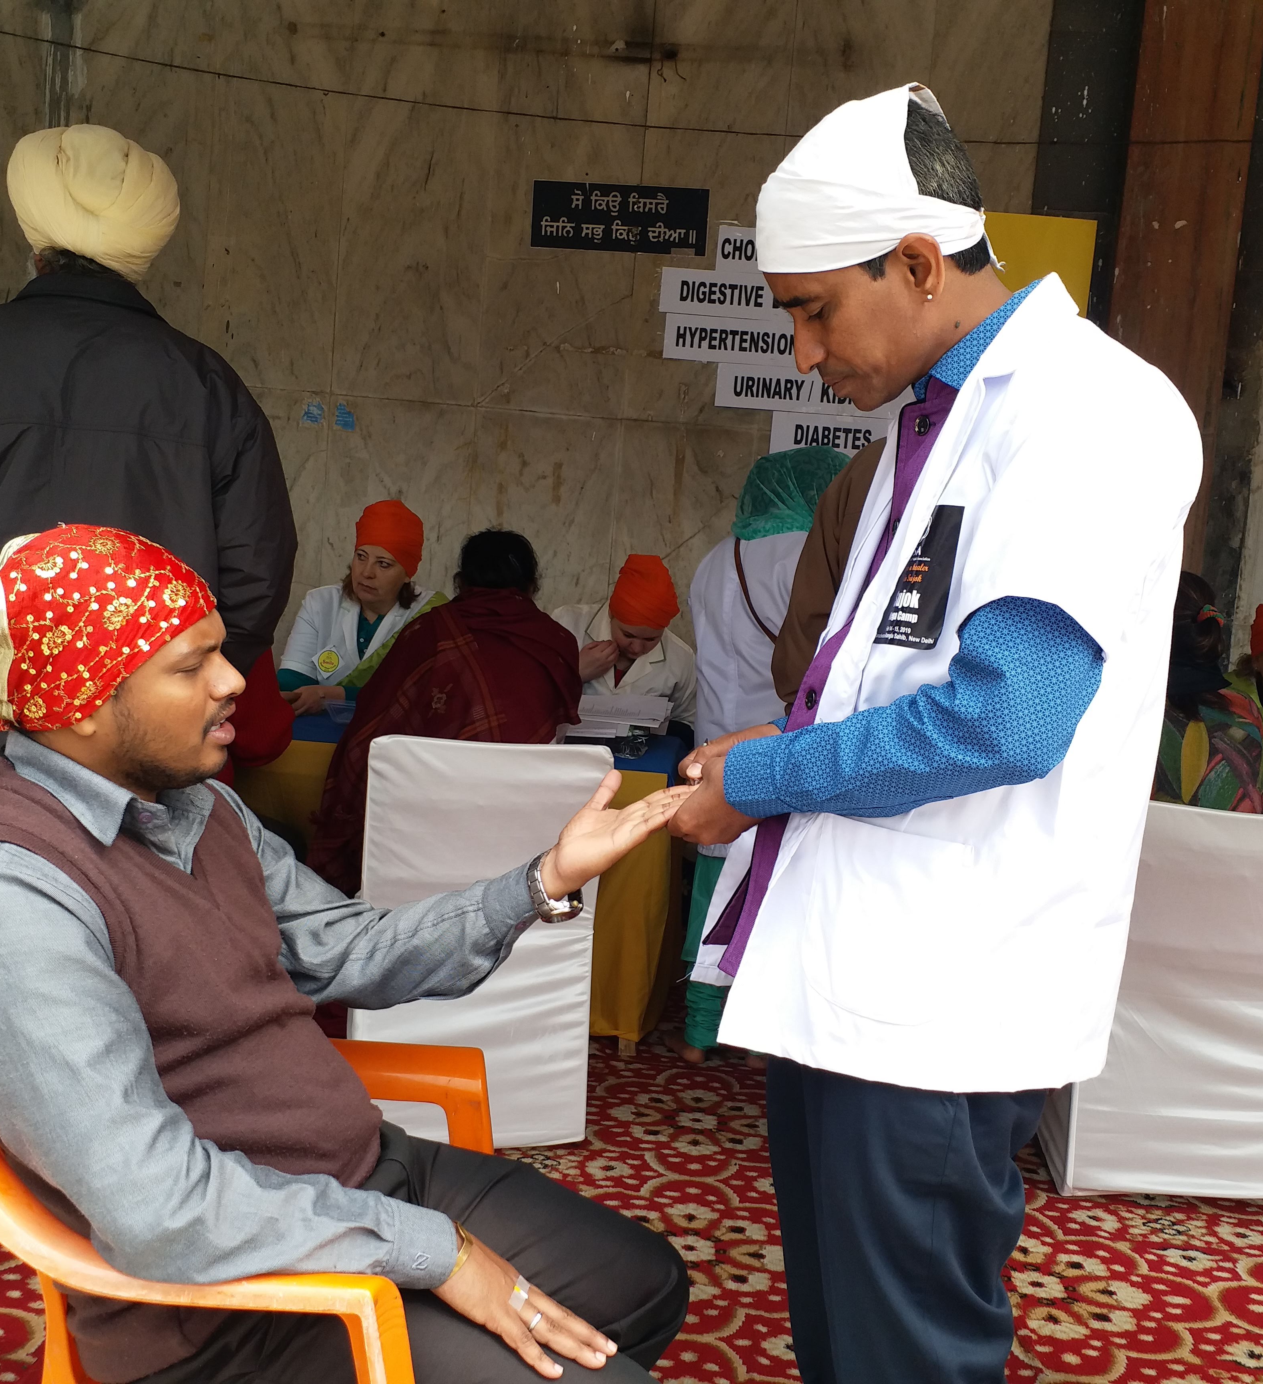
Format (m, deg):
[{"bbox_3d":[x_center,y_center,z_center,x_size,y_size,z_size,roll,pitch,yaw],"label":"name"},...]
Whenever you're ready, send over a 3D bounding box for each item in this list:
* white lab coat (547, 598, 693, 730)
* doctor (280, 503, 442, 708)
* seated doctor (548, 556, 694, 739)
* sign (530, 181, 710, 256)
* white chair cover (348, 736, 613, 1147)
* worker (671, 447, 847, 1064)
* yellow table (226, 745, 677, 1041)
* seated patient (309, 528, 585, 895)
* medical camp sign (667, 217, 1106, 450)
[{"bbox_3d":[-0.024,0.049,4.350,0.480,0.600,0.380,5,5,3],"label":"white lab coat"},{"bbox_3d":[-0.799,0.125,4.300,0.520,1.360,0.750,5,5,7],"label":"doctor"},{"bbox_3d":[-0.032,0.239,4.300,0.500,1.270,0.750,5,5,3],"label":"seated doctor"},{"bbox_3d":[-0.043,-1.644,4.991,0.630,0.230,0.020,5,5,5],"label":"sign"},{"bbox_3d":[-0.336,0.508,3.190,0.490,0.840,0.580,4,5,-6],"label":"white chair cover"},{"bbox_3d":[0.345,0.166,3.720,0.500,1.580,0.380,3,5,-24],"label":"worker"},{"bbox_3d":[-0.686,0.458,4.105,1.650,0.760,0.620,5,5,4],"label":"yellow table"},{"bbox_3d":[-0.371,0.274,3.350,0.600,1.290,0.800,5,5,-3],"label":"seated patient"},{"bbox_3d":[0.810,-1.233,4.942,1.450,0.860,0.020,5,5,5],"label":"medical camp sign"}]

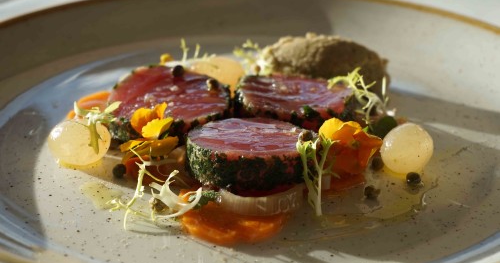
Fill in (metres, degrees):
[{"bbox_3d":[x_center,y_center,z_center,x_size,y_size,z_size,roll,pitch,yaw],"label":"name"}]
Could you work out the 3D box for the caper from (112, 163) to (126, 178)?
[{"bbox_3d":[-0.050,0.015,0.397,0.005,0.005,0.005,1,25,0],"label":"caper"}]

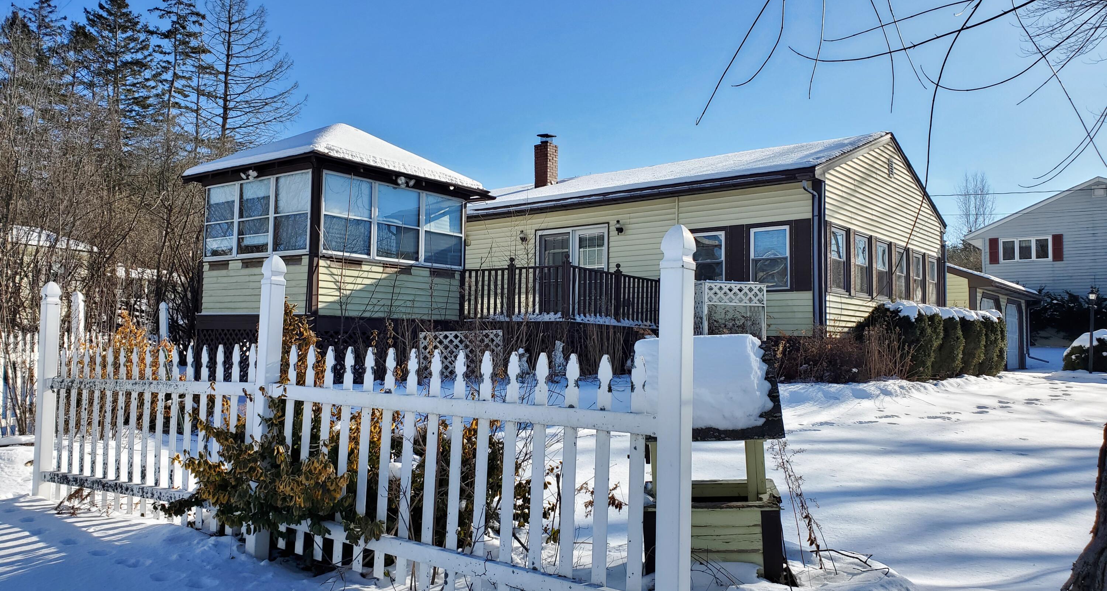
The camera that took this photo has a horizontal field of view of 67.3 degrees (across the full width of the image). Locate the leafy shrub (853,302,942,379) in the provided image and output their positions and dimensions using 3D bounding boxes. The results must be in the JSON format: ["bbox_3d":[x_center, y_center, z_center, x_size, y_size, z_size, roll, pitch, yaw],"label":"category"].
[{"bbox_3d":[6.359,0.846,15.382,1.500,1.422,1.300,-2,-4,39],"label":"leafy shrub"}]

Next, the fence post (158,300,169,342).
[{"bbox_3d":[-5.734,0.937,12.161,0.105,1.700,0.105,1,-3,-5],"label":"fence post"}]

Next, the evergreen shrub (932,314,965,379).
[{"bbox_3d":[7.798,1.002,16.677,0.900,1.334,0.950,-2,-4,39],"label":"evergreen shrub"}]

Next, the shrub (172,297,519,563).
[{"bbox_3d":[-1.314,0.781,5.112,2.000,1.479,1.350,-1,-4,35],"label":"shrub"}]

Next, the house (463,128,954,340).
[{"bbox_3d":[2.186,-0.759,20.883,12.500,4.820,8.400,-2,-4,39],"label":"house"}]

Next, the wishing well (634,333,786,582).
[{"bbox_3d":[0.917,0.906,4.886,0.840,1.329,0.800,-1,-3,7],"label":"wishing well"}]

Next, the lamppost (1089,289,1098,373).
[{"bbox_3d":[14.612,0.956,22.495,0.230,2.269,0.230,-1,-4,33],"label":"lamppost"}]

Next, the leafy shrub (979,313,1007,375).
[{"bbox_3d":[9.827,1.135,18.874,0.900,1.392,0.950,-2,-4,39],"label":"leafy shrub"}]

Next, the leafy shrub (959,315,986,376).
[{"bbox_3d":[8.803,1.064,17.776,0.900,1.339,0.950,-2,-4,39],"label":"leafy shrub"}]

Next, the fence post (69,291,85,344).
[{"bbox_3d":[-5.627,0.803,9.765,0.105,1.700,0.105,0,-3,12],"label":"fence post"}]

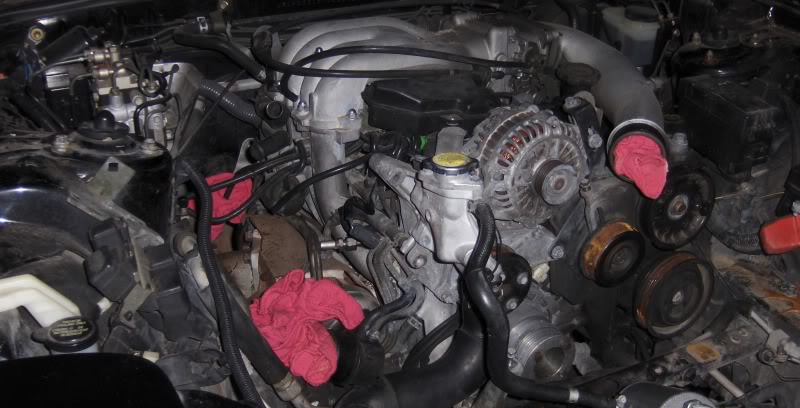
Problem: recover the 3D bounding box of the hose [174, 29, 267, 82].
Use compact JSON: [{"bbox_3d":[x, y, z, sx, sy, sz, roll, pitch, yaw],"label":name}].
[{"bbox_3d":[-0.312,-0.259,1.400,0.195,0.050,0.050,28,36,28],"label":"hose"}]

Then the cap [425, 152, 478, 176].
[{"bbox_3d":[0.064,-0.049,1.000,0.060,0.022,0.060,0,26,0],"label":"cap"}]

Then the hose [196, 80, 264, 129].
[{"bbox_3d":[-0.272,-0.160,1.290,0.150,0.032,0.032,32,39,30],"label":"hose"}]

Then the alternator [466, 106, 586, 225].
[{"bbox_3d":[0.163,-0.053,1.040,0.135,0.135,0.140,-11,28,-21],"label":"alternator"}]

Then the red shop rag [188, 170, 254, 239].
[{"bbox_3d":[-0.260,0.002,1.170,0.085,0.085,0.060,-11,28,-21],"label":"red shop rag"}]

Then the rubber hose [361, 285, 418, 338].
[{"bbox_3d":[-0.012,0.133,1.000,0.065,0.055,0.050,-11,28,-21],"label":"rubber hose"}]

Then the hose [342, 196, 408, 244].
[{"bbox_3d":[-0.032,0.022,1.060,0.075,0.045,0.050,-11,28,-21],"label":"hose"}]

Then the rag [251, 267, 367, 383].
[{"bbox_3d":[-0.112,0.148,0.980,0.130,0.105,0.090,-11,28,-21],"label":"rag"}]

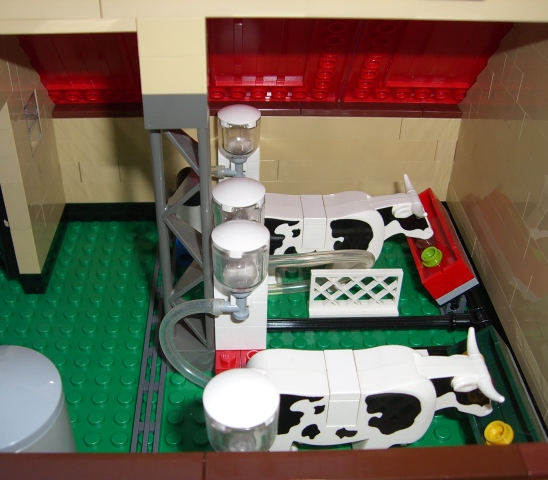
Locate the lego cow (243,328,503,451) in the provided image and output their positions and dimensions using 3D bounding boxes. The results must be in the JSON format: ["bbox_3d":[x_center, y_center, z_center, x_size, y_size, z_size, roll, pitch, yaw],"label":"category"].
[{"bbox_3d":[0.027,0.045,0.195,0.070,0.035,0.028,0,35,-3],"label":"lego cow"}]

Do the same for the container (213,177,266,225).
[{"bbox_3d":[-0.011,-0.009,0.215,0.016,0.020,0.016,0,35,-3],"label":"container"}]

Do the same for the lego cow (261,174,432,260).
[{"bbox_3d":[0.023,-0.003,0.261,0.070,0.037,0.027,0,35,-3],"label":"lego cow"}]

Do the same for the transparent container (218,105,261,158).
[{"bbox_3d":[-0.013,-0.041,0.260,0.016,0.020,0.016,0,35,-3],"label":"transparent container"}]

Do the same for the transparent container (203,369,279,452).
[{"bbox_3d":[-0.007,0.037,0.149,0.016,0.020,0.016,0,35,-3],"label":"transparent container"}]

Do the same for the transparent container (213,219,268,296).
[{"bbox_3d":[-0.009,0.004,0.196,0.016,0.020,0.016,0,35,-3],"label":"transparent container"}]

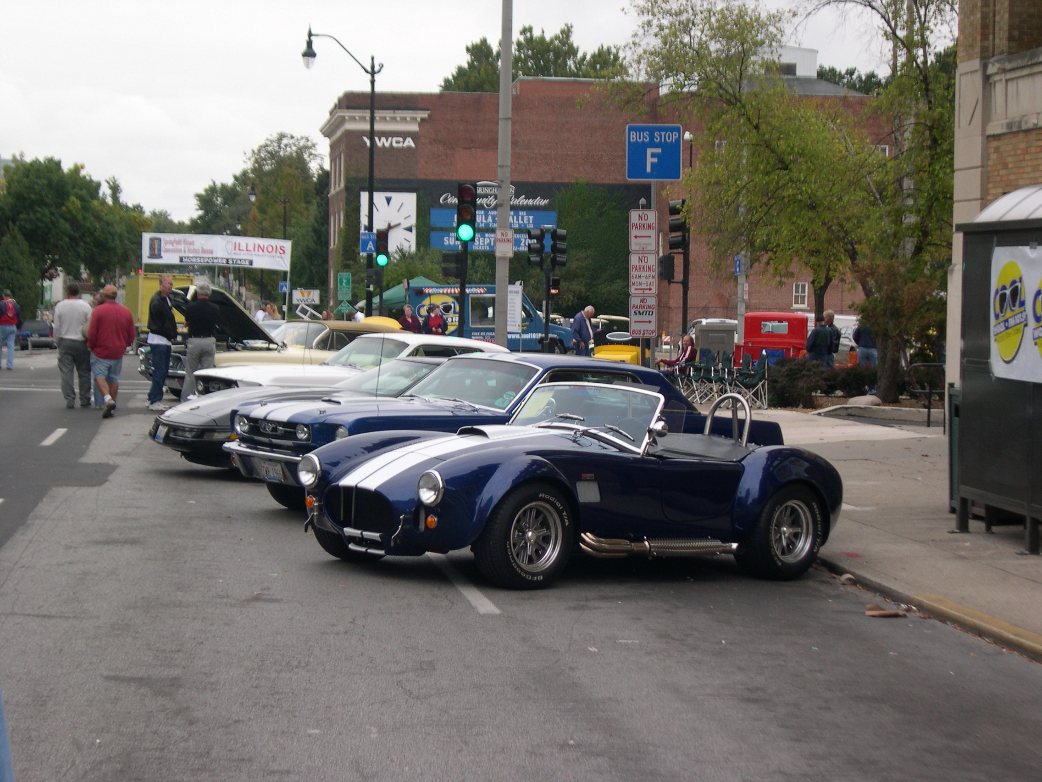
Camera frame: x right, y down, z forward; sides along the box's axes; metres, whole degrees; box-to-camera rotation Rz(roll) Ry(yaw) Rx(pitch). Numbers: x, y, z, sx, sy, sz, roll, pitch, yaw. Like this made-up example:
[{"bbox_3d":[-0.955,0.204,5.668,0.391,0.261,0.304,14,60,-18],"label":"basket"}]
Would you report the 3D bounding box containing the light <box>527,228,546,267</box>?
[{"bbox_3d":[0.411,-3.797,57.600,0.450,1.070,0.360,0,3,-9],"label":"light"}]

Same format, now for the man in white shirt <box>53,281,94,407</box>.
[{"bbox_3d":[-6.239,-0.647,30.200,0.570,1.760,0.360,0,3,-6],"label":"man in white shirt"}]

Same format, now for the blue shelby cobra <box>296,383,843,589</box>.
[{"bbox_3d":[0.400,0.559,13.866,3.950,1.180,1.750,3,1,-44],"label":"blue shelby cobra"}]

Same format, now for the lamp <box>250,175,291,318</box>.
[{"bbox_3d":[-14.716,-7.504,127.000,2.450,9.929,0.500,0,3,-9],"label":"lamp"}]

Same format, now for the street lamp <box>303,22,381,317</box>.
[{"bbox_3d":[-5.466,-6.134,66.300,2.450,10.134,0.450,0,3,-9],"label":"street lamp"}]

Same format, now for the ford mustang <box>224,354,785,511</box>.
[{"bbox_3d":[-0.071,0.364,17.118,4.620,1.300,1.740,3,1,-42],"label":"ford mustang"}]

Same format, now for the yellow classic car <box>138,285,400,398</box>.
[{"bbox_3d":[-3.234,-0.570,33.601,5.400,1.680,1.970,3,1,-42],"label":"yellow classic car"}]

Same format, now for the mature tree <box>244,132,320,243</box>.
[{"bbox_3d":[-19.775,-13.290,180.000,8.000,16.335,8.000,1,2,0],"label":"mature tree"}]

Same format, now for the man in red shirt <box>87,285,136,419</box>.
[{"bbox_3d":[-5.598,-0.558,29.600,0.620,1.761,0.500,0,3,-13],"label":"man in red shirt"}]

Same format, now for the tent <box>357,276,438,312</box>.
[{"bbox_3d":[-3.514,-2.621,76.072,3.100,2.850,3.100,0,3,-9],"label":"tent"}]

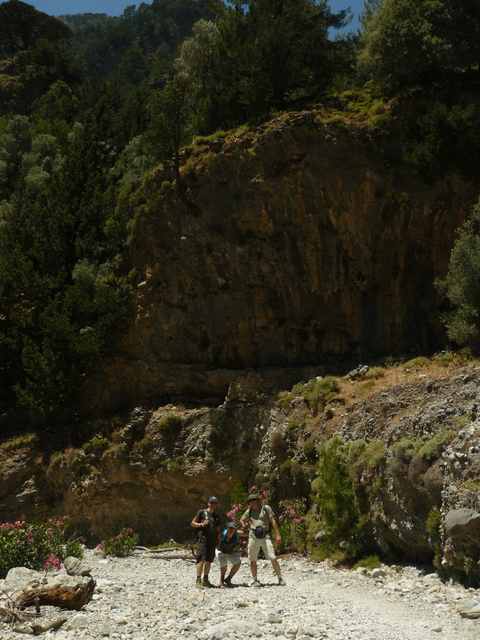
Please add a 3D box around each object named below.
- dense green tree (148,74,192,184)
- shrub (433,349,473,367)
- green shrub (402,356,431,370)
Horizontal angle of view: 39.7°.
[{"bbox_3d":[-4.490,-12.307,43.000,2.900,7.700,2.900,0,-16,0],"label":"dense green tree"},{"bbox_3d":[7.503,1.324,23.500,1.400,0.680,1.200,0,-16,0],"label":"shrub"},{"bbox_3d":[6.364,1.569,24.000,1.000,0.520,0.900,0,-16,0],"label":"green shrub"}]

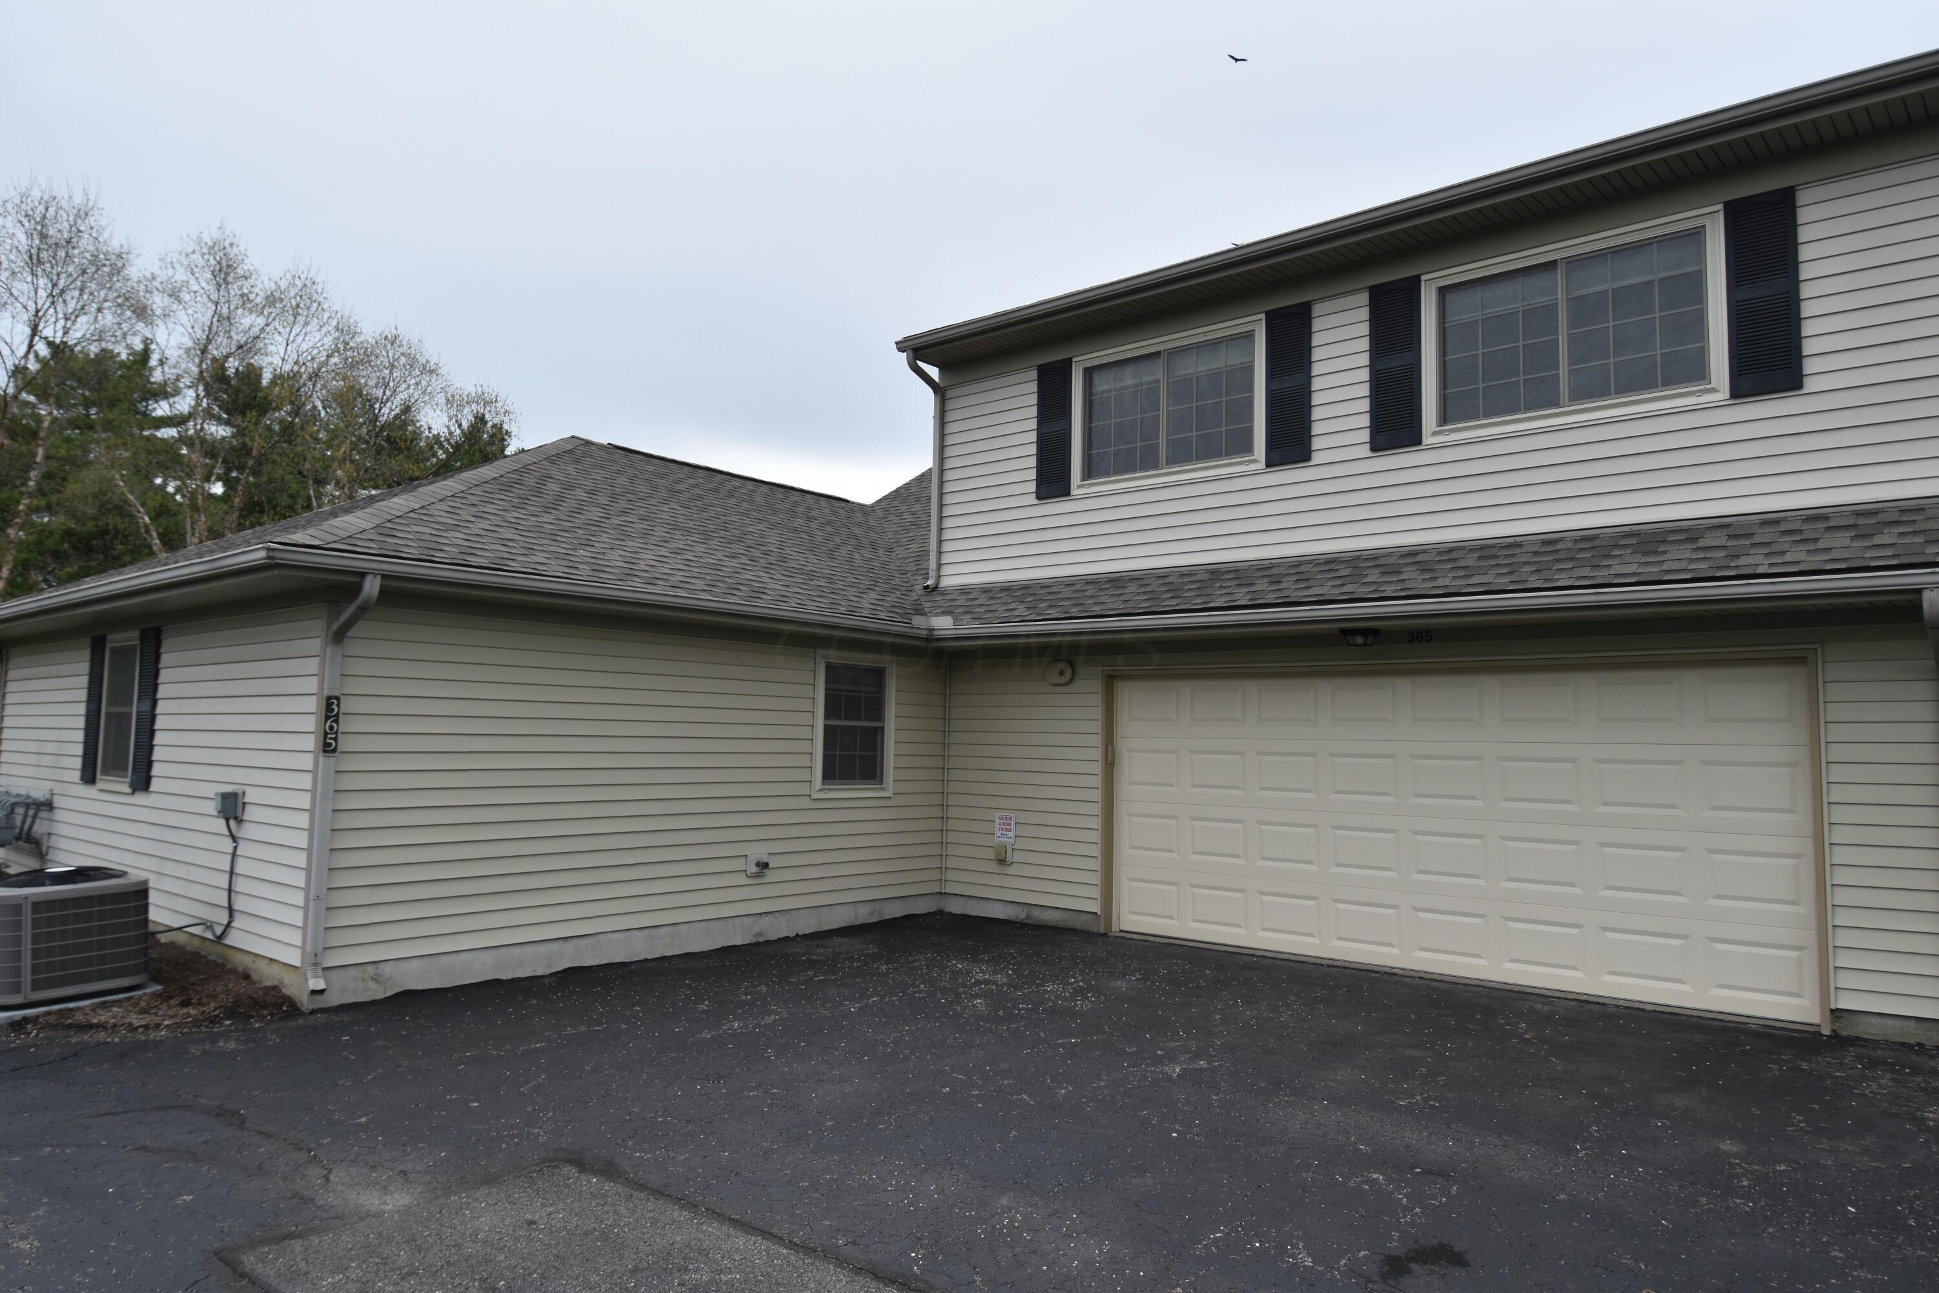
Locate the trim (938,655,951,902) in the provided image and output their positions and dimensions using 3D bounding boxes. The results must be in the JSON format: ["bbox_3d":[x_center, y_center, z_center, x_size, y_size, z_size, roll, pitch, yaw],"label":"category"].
[{"bbox_3d":[-0.224,1.223,10.800,0.045,2.273,0.045,-2,-6,39],"label":"trim"}]

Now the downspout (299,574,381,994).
[{"bbox_3d":[-3.714,0.827,6.697,0.620,2.472,0.087,-3,-6,43],"label":"downspout"}]

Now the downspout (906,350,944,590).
[{"bbox_3d":[-0.451,-1.731,11.162,0.085,2.324,0.509,-2,-6,39],"label":"downspout"}]

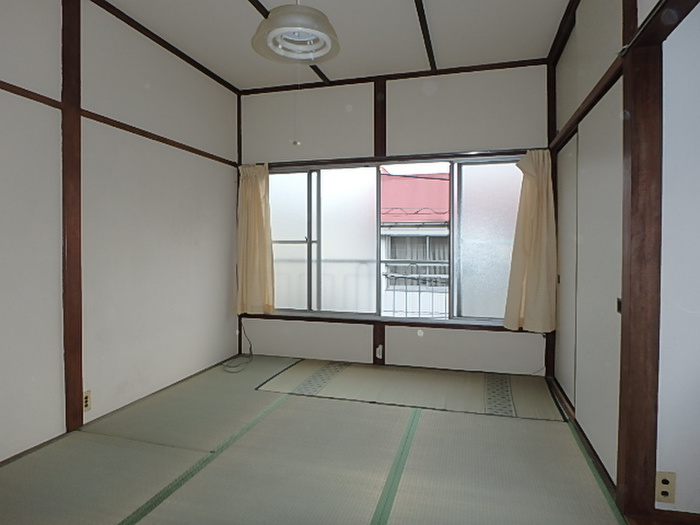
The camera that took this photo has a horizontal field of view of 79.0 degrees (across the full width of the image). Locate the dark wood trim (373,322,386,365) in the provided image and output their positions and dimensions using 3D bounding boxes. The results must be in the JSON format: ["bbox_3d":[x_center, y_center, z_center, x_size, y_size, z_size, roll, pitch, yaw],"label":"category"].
[{"bbox_3d":[0.254,0.705,3.667,0.105,0.355,0.039,1,2,16],"label":"dark wood trim"}]

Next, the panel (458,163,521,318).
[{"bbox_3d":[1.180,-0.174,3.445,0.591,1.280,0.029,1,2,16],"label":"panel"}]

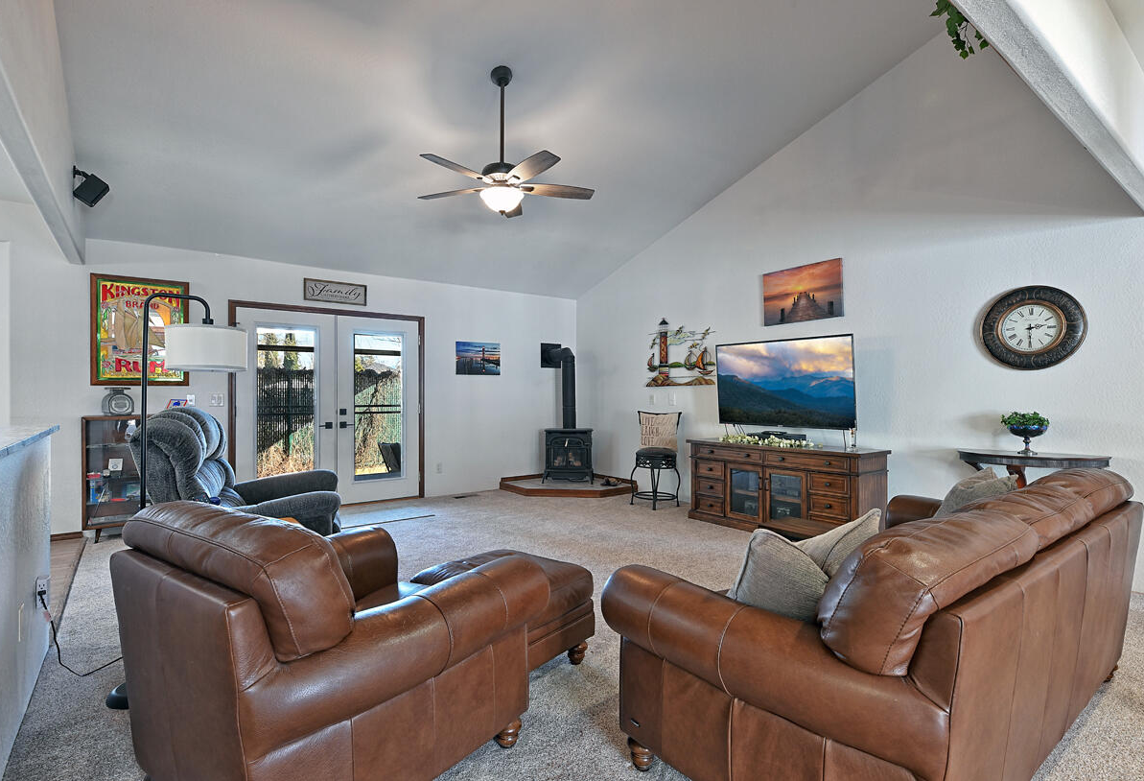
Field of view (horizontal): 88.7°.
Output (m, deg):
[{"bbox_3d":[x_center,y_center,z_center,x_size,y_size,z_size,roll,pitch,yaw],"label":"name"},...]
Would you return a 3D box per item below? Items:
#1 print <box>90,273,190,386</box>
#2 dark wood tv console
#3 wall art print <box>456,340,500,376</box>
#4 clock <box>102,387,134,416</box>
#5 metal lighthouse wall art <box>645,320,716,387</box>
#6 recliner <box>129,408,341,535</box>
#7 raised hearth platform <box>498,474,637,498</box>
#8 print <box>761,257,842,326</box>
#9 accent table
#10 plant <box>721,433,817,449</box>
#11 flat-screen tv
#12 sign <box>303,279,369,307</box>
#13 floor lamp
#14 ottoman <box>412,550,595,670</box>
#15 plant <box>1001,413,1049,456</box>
[{"bbox_3d":[-3.744,-0.508,5.097,0.691,0.938,0.035,0,0,-38],"label":"print"},{"bbox_3d":[1.815,0.854,5.137,0.490,0.745,1.720,0,-1,-36],"label":"dark wood tv console"},{"bbox_3d":[-1.154,-0.392,7.300,0.615,0.405,0.030,0,-1,-36],"label":"wall art print"},{"bbox_3d":[-3.868,0.095,5.001,0.155,0.230,0.185,-1,-1,41],"label":"clock"},{"bbox_3d":[1.215,-0.442,6.641,0.040,0.792,1.064,0,0,-38],"label":"metal lighthouse wall art"},{"bbox_3d":[-1.964,0.682,3.556,1.020,1.120,1.050,0,0,-23],"label":"recliner"},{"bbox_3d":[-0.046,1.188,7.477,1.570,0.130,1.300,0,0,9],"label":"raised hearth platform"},{"bbox_3d":[2.151,-0.895,5.470,0.033,0.513,0.794,0,-2,-38],"label":"print"},{"bbox_3d":[2.980,0.822,3.895,0.350,0.780,0.850,0,-1,-36],"label":"accent table"},{"bbox_3d":[1.718,0.443,5.263,0.180,0.085,1.000,0,-1,-36],"label":"plant"},{"bbox_3d":[1.993,-0.067,5.572,0.060,0.824,1.434,-6,4,-38],"label":"flat-screen tv"},{"bbox_3d":[-2.463,-1.021,6.118,0.627,0.223,0.025,0,0,-38],"label":"sign"},{"bbox_3d":[-1.598,0.431,2.378,0.480,1.570,0.300,0,-1,-44],"label":"floor lamp"},{"bbox_3d":[-0.340,0.998,2.613,0.640,0.430,0.600,-1,-1,38],"label":"ottoman"},{"bbox_3d":[3.108,0.296,4.011,0.260,0.296,0.260,0,0,-38],"label":"plant"}]

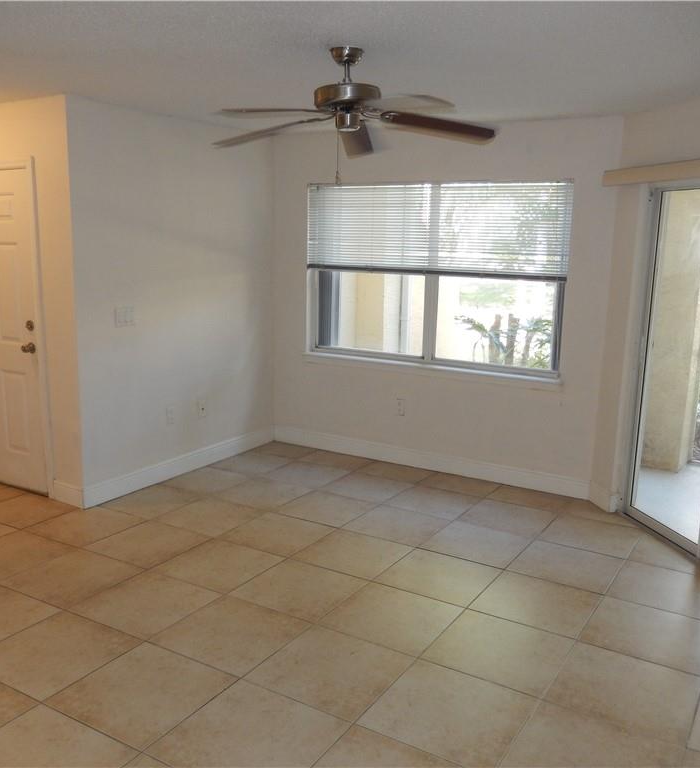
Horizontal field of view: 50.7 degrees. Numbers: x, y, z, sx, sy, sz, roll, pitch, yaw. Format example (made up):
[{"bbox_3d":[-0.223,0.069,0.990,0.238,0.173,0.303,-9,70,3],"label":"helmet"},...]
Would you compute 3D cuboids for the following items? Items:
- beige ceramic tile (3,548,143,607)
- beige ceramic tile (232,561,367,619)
[{"bbox_3d":[-1.353,0.950,3.631,0.495,0.012,0.495,7,12,30],"label":"beige ceramic tile"},{"bbox_3d":[-0.239,0.982,3.529,0.492,0.012,0.492,7,12,31],"label":"beige ceramic tile"}]

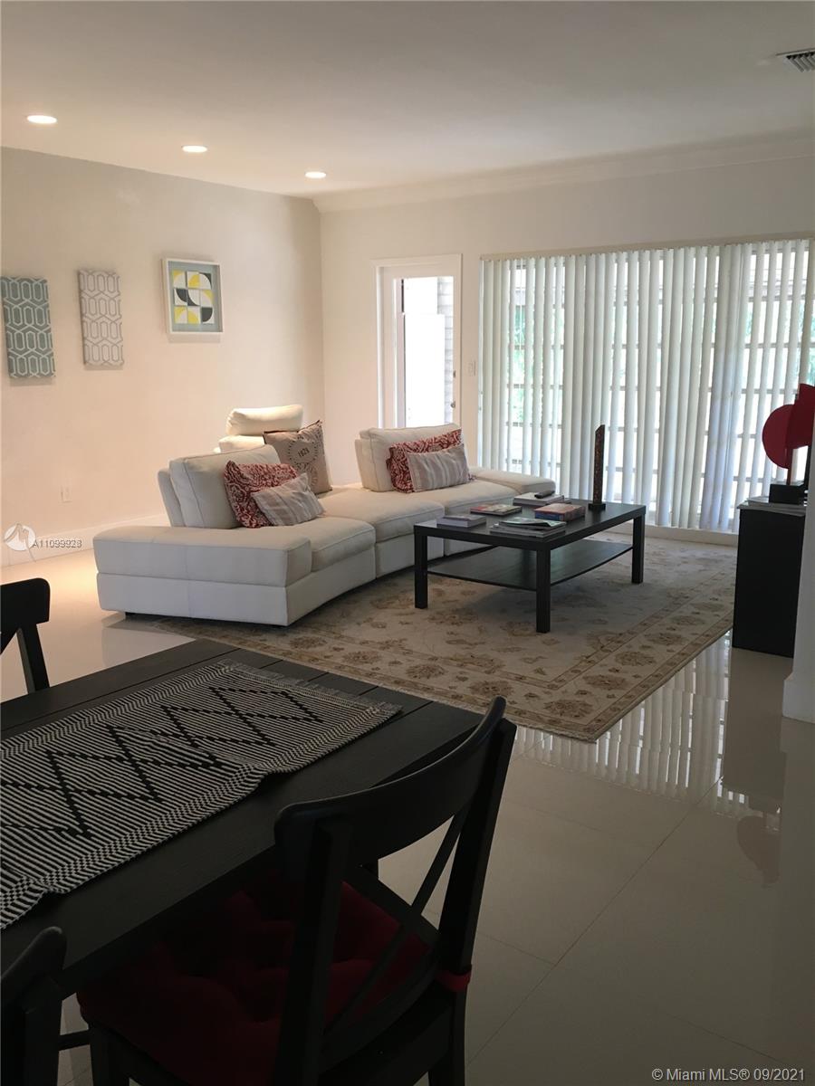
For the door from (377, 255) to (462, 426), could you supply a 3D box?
[{"bbox_3d":[0.094,-1.299,7.569,0.872,2.050,0.090,9,15,36],"label":"door"}]

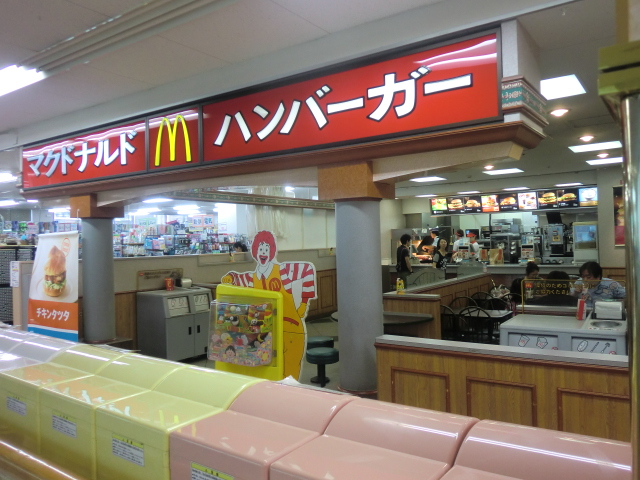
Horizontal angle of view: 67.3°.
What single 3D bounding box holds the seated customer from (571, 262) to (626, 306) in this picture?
[{"bbox_3d":[2.899,0.898,4.936,0.520,1.260,0.720,-1,0,34],"label":"seated customer"}]

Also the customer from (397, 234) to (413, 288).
[{"bbox_3d":[1.712,0.716,9.700,0.320,1.670,0.460,-1,0,-30],"label":"customer"}]

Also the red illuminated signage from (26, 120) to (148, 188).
[{"bbox_3d":[-3.703,-1.235,7.434,3.460,0.720,0.150,-1,0,34],"label":"red illuminated signage"}]

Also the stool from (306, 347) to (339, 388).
[{"bbox_3d":[0.025,1.401,5.294,0.370,0.380,0.370,-1,0,0],"label":"stool"}]

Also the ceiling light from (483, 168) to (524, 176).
[{"bbox_3d":[4.375,-1.616,11.478,0.810,0.060,0.700,-1,0,34],"label":"ceiling light"}]

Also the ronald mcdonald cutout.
[{"bbox_3d":[-0.451,0.773,4.100,1.080,1.660,0.100,-1,0,37],"label":"ronald mcdonald cutout"}]

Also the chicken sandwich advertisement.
[{"bbox_3d":[-2.545,0.699,4.600,0.880,1.500,0.100,-1,0,34],"label":"chicken sandwich advertisement"}]

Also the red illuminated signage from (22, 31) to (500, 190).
[{"bbox_3d":[-1.823,-1.275,6.162,8.000,0.770,0.150,-1,0,34],"label":"red illuminated signage"}]

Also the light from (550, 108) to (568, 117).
[{"bbox_3d":[2.964,-1.576,5.938,0.200,0.060,0.200,-1,0,34],"label":"light"}]

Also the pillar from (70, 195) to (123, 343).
[{"bbox_3d":[-3.615,0.482,7.885,0.580,2.370,0.580,-1,0,34],"label":"pillar"}]

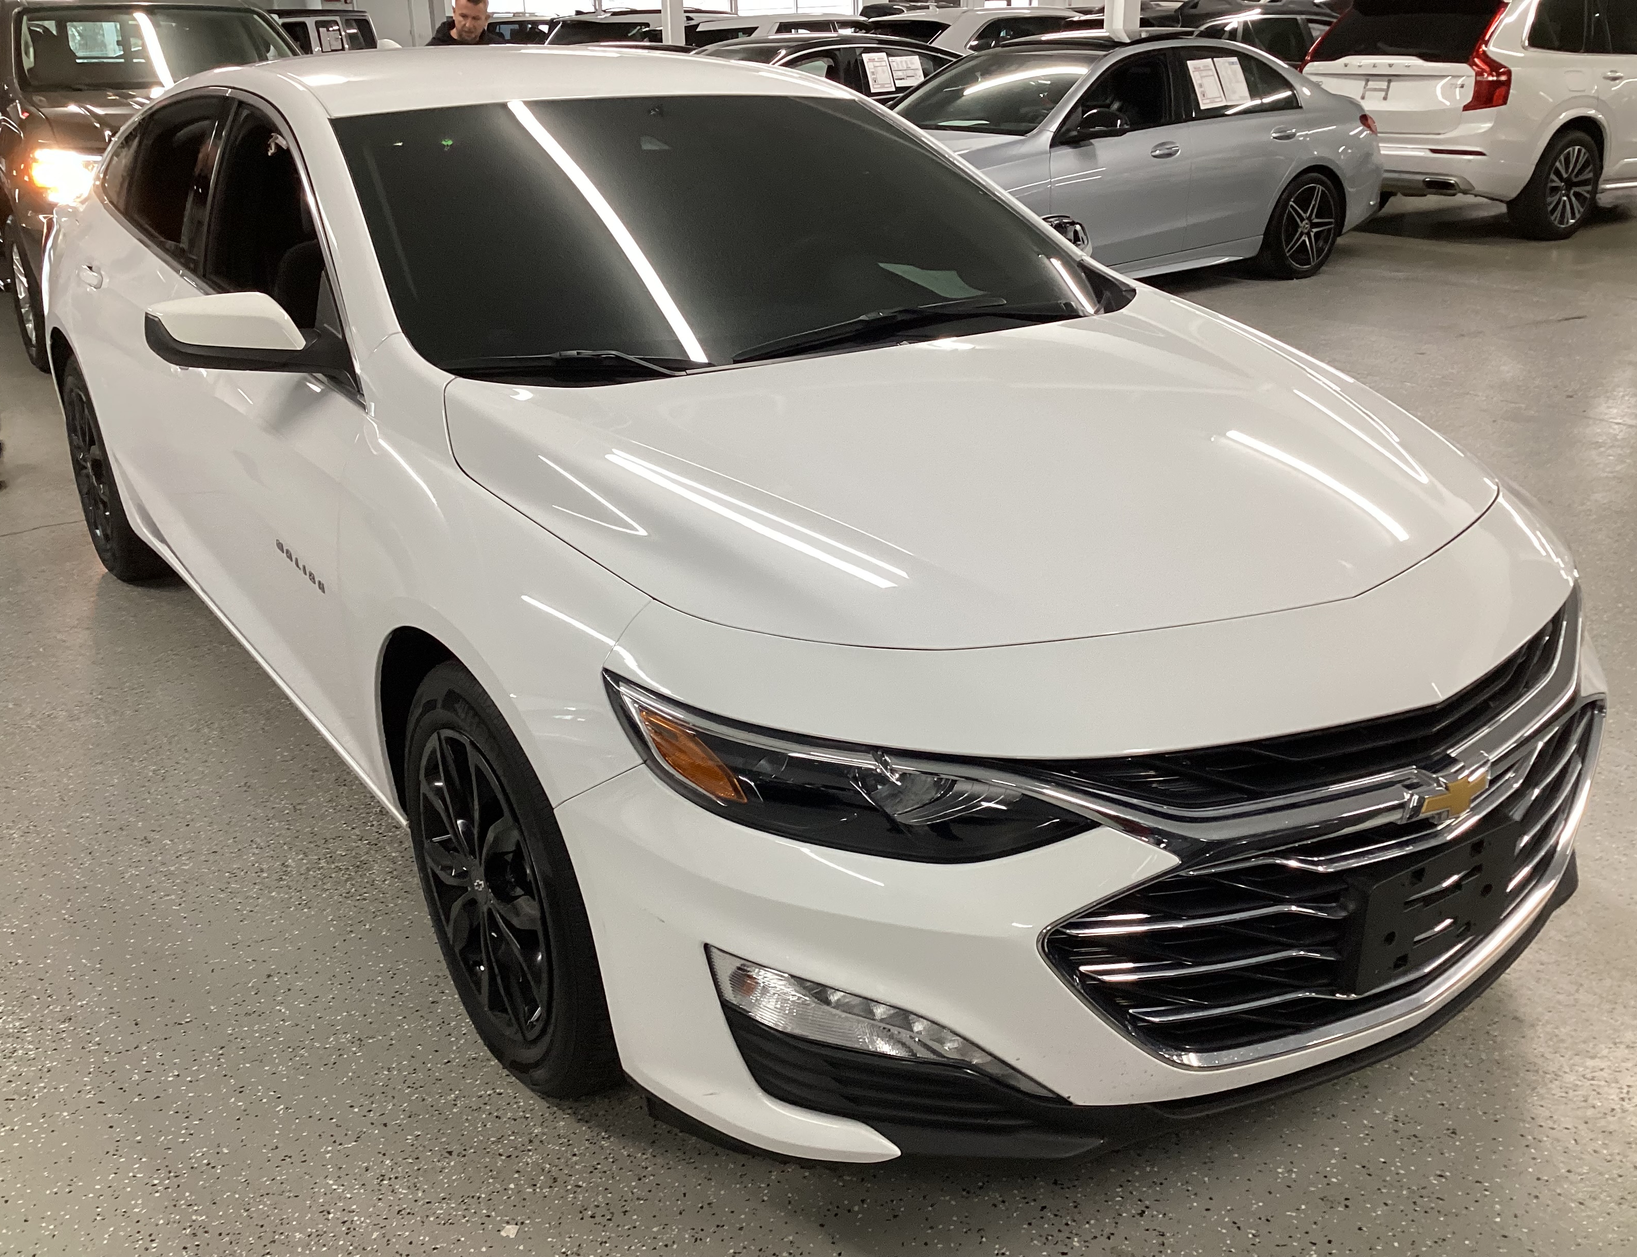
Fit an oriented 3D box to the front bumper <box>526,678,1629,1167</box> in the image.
[{"bbox_3d":[0.605,0.311,2.118,1.840,0.490,0.620,-14,25,-32],"label":"front bumper"}]

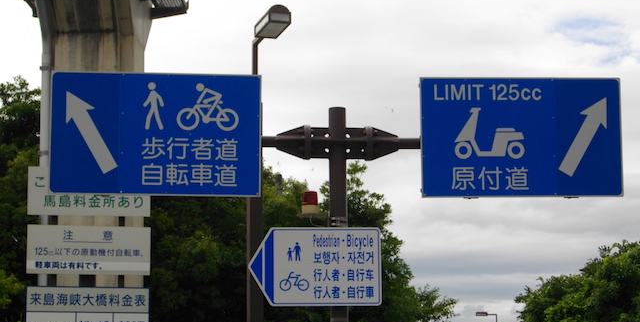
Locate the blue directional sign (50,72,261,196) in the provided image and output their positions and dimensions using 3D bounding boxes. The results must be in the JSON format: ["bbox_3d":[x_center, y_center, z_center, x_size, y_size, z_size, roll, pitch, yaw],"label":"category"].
[{"bbox_3d":[-1.428,-0.234,12.520,1.830,1.080,0.060,1,-8,-6],"label":"blue directional sign"}]

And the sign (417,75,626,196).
[{"bbox_3d":[1.819,-0.210,12.810,1.830,1.080,0.060,0,-8,-5],"label":"sign"}]

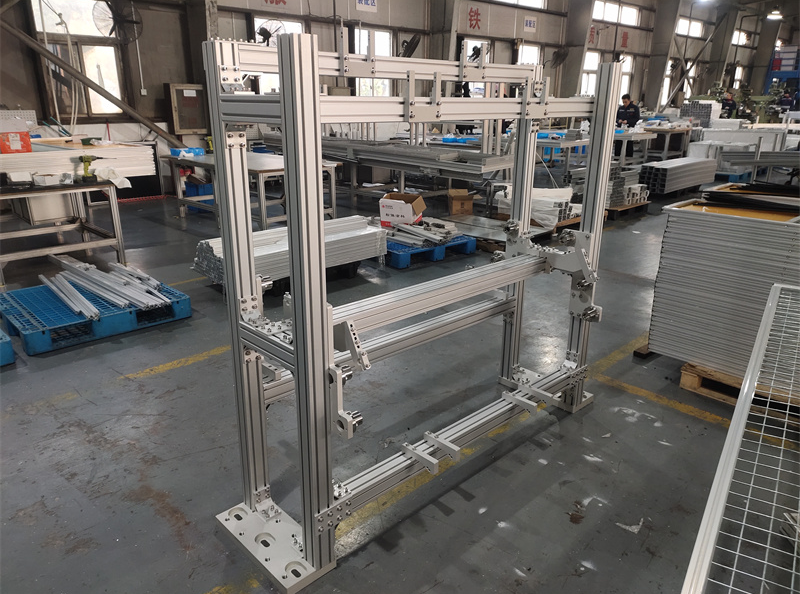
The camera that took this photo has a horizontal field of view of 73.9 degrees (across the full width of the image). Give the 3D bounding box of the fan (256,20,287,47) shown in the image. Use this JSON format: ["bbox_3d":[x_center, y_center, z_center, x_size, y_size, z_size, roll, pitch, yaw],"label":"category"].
[{"bbox_3d":[-2.387,-4.764,9.721,0.670,0.700,0.400,-17,45,-40],"label":"fan"}]

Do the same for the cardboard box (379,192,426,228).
[{"bbox_3d":[0.029,-1.042,6.480,0.428,0.320,0.380,7,21,18],"label":"cardboard box"}]

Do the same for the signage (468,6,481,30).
[{"bbox_3d":[1.852,-6.900,13.159,0.420,0.500,0.030,-18,27,-40],"label":"signage"}]

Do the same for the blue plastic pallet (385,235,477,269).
[{"bbox_3d":[0.104,-0.619,6.099,1.040,0.150,1.150,-13,24,-32],"label":"blue plastic pallet"}]

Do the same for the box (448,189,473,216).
[{"bbox_3d":[0.858,-1.321,7.482,0.300,0.290,0.280,0,20,-1],"label":"box"}]

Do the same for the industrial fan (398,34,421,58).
[{"bbox_3d":[0.209,-5.494,11.704,0.400,0.700,0.670,29,20,-6],"label":"industrial fan"}]

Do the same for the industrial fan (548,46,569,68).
[{"bbox_3d":[4.493,-6.718,14.970,0.400,0.700,0.670,44,37,15],"label":"industrial fan"}]

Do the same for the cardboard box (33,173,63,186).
[{"bbox_3d":[-3.544,-1.178,5.348,0.170,0.100,0.160,14,24,32],"label":"cardboard box"}]

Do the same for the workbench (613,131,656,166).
[{"bbox_3d":[6.448,-4.198,14.975,1.500,0.790,0.800,-17,26,-39],"label":"workbench"}]

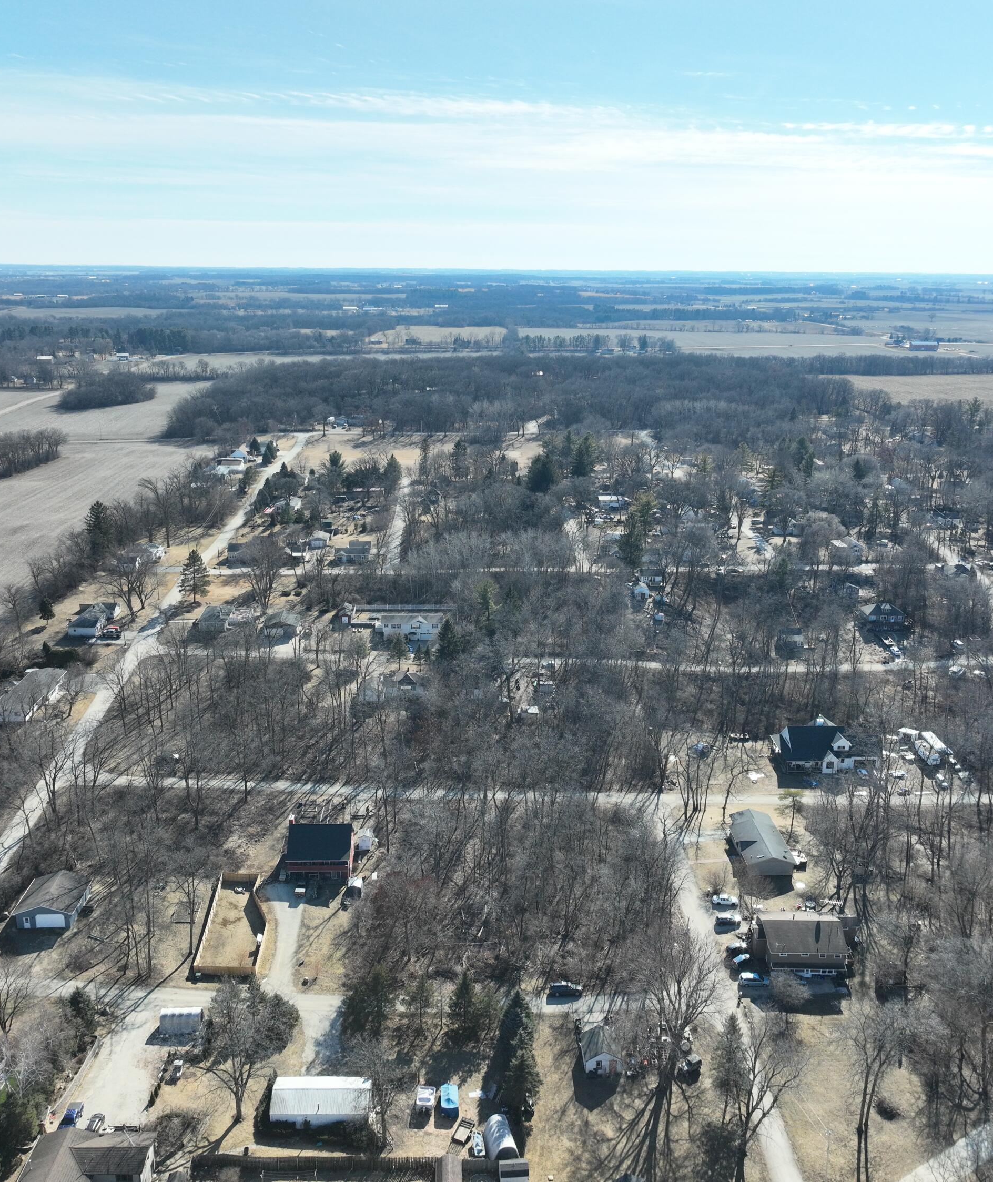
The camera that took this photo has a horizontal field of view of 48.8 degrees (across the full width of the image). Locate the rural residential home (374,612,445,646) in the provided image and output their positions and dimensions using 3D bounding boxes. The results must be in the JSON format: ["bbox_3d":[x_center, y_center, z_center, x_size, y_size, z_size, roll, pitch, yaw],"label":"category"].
[{"bbox_3d":[-26.312,10.563,334.805,19.800,7.000,9.000,0,17,-2],"label":"rural residential home"}]

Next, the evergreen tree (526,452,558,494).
[{"bbox_3d":[22.341,-56.700,537.416,14.000,20.500,13.000,1,17,0],"label":"evergreen tree"}]

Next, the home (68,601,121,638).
[{"bbox_3d":[-130.138,8.637,351.585,14.125,5.246,22.196,0,17,-1],"label":"home"}]

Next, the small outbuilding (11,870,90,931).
[{"bbox_3d":[-77.642,54.129,191.744,10.000,4.650,11.100,0,17,-3],"label":"small outbuilding"}]

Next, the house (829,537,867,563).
[{"bbox_3d":[143.028,-16.806,441.147,9.888,7.466,14.125,0,17,-1],"label":"house"}]

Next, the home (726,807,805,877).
[{"bbox_3d":[51.389,48.990,214.018,9.200,4.300,19.300,0,17,-2],"label":"home"}]

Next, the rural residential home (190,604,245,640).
[{"bbox_3d":[-86.690,8.140,342.516,10.500,6.000,11.500,0,17,-2],"label":"rural residential home"}]

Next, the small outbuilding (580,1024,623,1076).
[{"bbox_3d":[15.159,65.960,156.998,5.400,3.800,5.800,0,17,-2],"label":"small outbuilding"}]

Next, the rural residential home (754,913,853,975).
[{"bbox_3d":[51.511,58.963,185.838,13.116,7.264,11.502,0,17,-1],"label":"rural residential home"}]

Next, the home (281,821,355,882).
[{"bbox_3d":[-33.860,49.414,211.865,12.208,9.080,11.098,0,17,-1],"label":"home"}]

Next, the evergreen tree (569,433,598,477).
[{"bbox_3d":[48.312,-75.607,607.767,13.705,22.744,13.705,1,17,0],"label":"evergreen tree"}]

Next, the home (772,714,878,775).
[{"bbox_3d":[77.957,36.172,260.246,23.205,8.677,14.428,0,17,-1],"label":"home"}]

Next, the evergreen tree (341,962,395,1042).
[{"bbox_3d":[-19.603,61.773,166.374,7.504,11.780,7.504,1,17,0],"label":"evergreen tree"}]

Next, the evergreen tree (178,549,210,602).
[{"bbox_3d":[-103.544,-5.263,375.595,11.011,18.566,11.011,1,17,0],"label":"evergreen tree"}]

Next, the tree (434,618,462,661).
[{"bbox_3d":[-14.244,13.962,323.923,7.305,13.009,7.305,1,17,0],"label":"tree"}]

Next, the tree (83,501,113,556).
[{"bbox_3d":[-156.570,-24.278,429.248,11.616,23.236,11.616,1,17,0],"label":"tree"}]

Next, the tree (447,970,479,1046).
[{"bbox_3d":[-4.615,60.728,160.876,4.900,11.200,4.900,1,17,0],"label":"tree"}]

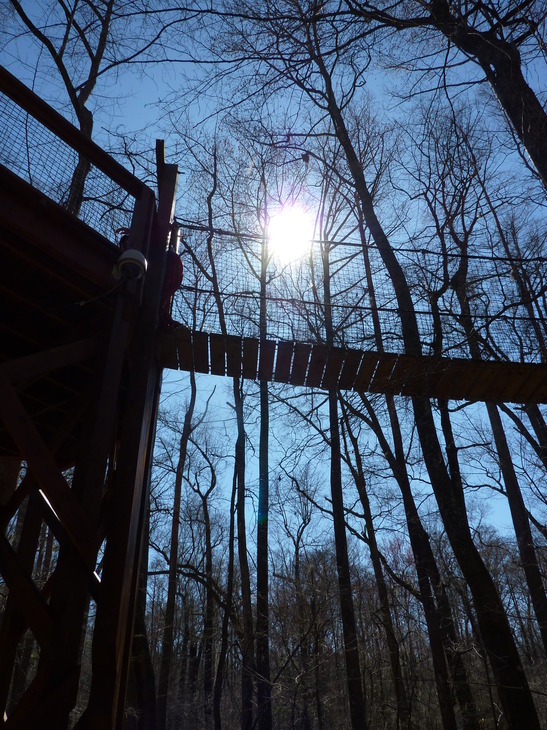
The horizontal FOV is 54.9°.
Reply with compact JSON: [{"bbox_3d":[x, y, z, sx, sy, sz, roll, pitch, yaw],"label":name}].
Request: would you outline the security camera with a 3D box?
[{"bbox_3d":[-1.128,-0.770,4.161,0.300,0.225,0.225,-27,-41,30],"label":"security camera"}]

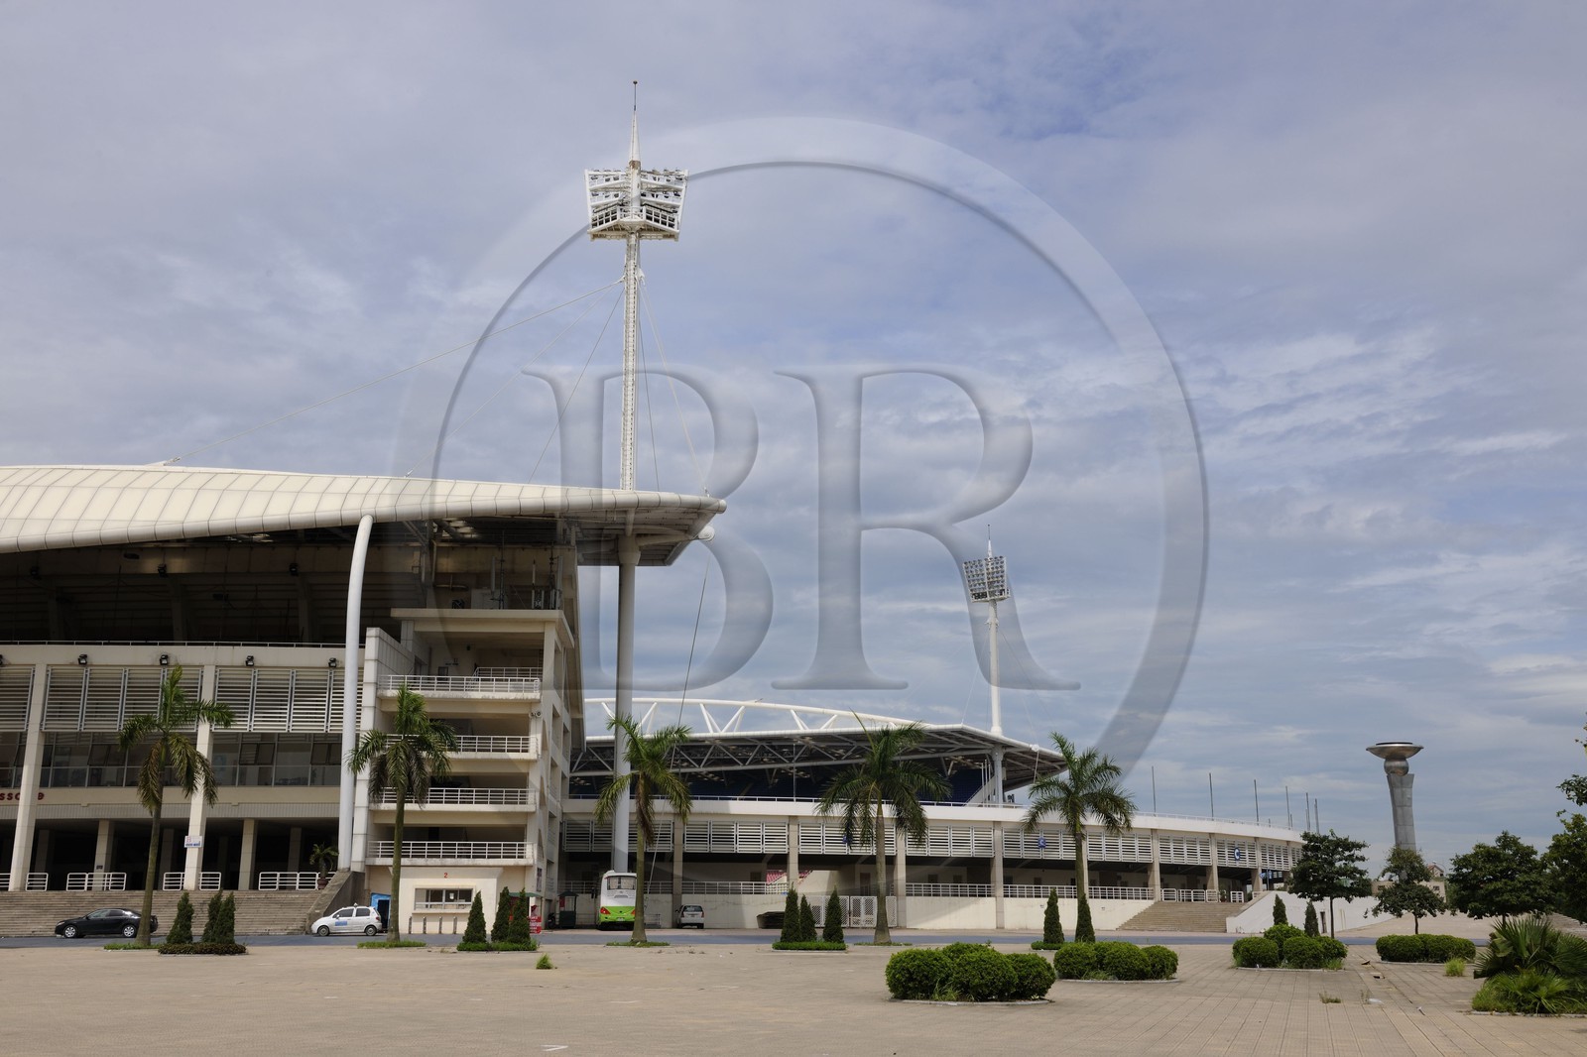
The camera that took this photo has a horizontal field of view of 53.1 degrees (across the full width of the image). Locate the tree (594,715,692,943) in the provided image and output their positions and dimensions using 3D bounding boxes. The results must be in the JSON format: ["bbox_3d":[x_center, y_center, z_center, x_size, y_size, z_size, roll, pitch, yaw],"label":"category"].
[{"bbox_3d":[-6.325,12.470,66.076,4.100,9.351,4.200,0,-13,0],"label":"tree"}]

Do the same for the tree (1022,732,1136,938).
[{"bbox_3d":[11.957,12.999,66.795,4.700,8.651,4.600,0,-13,0],"label":"tree"}]

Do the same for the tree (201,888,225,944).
[{"bbox_3d":[-18.702,12.670,51.236,0.800,1.920,0.800,0,-14,0],"label":"tree"}]

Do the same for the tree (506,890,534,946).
[{"bbox_3d":[-9.089,13.025,52.737,0.830,1.930,0.830,0,-14,0],"label":"tree"}]

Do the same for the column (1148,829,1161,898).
[{"bbox_3d":[25.751,23.947,113.031,0.850,5.028,0.600,13,-18,-42],"label":"column"}]

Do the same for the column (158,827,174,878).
[{"bbox_3d":[-43.847,23.332,110.882,0.680,4.300,0.740,1,-14,-3],"label":"column"}]

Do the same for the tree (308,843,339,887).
[{"bbox_3d":[-26.069,18.826,88.311,1.500,2.498,1.500,0,-14,0],"label":"tree"}]

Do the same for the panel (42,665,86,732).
[{"bbox_3d":[-40.669,9.551,88.528,1.954,3.528,0.150,1,-14,-6],"label":"panel"}]

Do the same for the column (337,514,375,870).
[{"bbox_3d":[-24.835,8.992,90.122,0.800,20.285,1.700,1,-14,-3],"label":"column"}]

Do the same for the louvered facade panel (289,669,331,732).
[{"bbox_3d":[-27.349,9.761,89.917,1.963,3.533,0.150,1,-14,-6],"label":"louvered facade panel"}]

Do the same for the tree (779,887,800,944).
[{"bbox_3d":[-0.134,14.101,57.454,0.800,2.209,0.800,0,-13,0],"label":"tree"}]

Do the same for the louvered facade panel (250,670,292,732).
[{"bbox_3d":[-29.454,9.737,89.695,1.954,3.525,0.150,1,-14,-6],"label":"louvered facade panel"}]

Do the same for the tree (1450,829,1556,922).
[{"bbox_3d":[28.708,14.536,64.385,4.228,4.456,4.000,0,-13,0],"label":"tree"}]

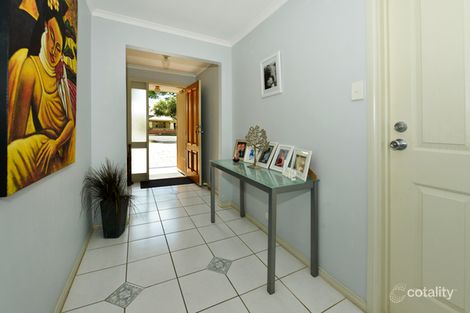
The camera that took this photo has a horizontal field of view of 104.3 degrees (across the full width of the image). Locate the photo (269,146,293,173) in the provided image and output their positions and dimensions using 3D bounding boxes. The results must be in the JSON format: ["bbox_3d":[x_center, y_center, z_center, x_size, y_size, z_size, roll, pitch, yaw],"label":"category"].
[{"bbox_3d":[0.446,0.007,1.783,0.022,0.268,0.196,21,-5,-26],"label":"photo"}]

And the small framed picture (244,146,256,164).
[{"bbox_3d":[0.192,-0.026,2.199,0.020,0.180,0.149,13,-4,-39],"label":"small framed picture"}]

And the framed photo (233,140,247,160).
[{"bbox_3d":[0.073,-0.079,2.326,0.175,0.258,0.022,5,-9,36],"label":"framed photo"}]

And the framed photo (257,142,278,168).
[{"bbox_3d":[0.342,-0.022,1.950,0.022,0.273,0.216,21,-5,-26],"label":"framed photo"}]

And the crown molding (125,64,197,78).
[{"bbox_3d":[-1.567,-1.867,4.021,1.463,0.085,0.080,-1,5,-27],"label":"crown molding"}]

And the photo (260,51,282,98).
[{"bbox_3d":[0.372,-0.865,1.962,0.025,0.417,0.330,-1,5,-27],"label":"photo"}]

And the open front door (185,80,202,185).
[{"bbox_3d":[-0.901,-0.512,3.982,0.045,2.101,0.824,-2,5,-34],"label":"open front door"}]

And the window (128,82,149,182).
[{"bbox_3d":[-2.023,-0.521,3.866,0.381,2.091,0.070,-1,5,-27],"label":"window"}]

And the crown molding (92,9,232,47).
[{"bbox_3d":[-0.762,-1.586,2.317,1.669,0.085,0.080,-1,5,-27],"label":"crown molding"}]

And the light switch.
[{"bbox_3d":[0.793,-0.432,1.194,0.014,0.115,0.076,-1,5,-27],"label":"light switch"}]

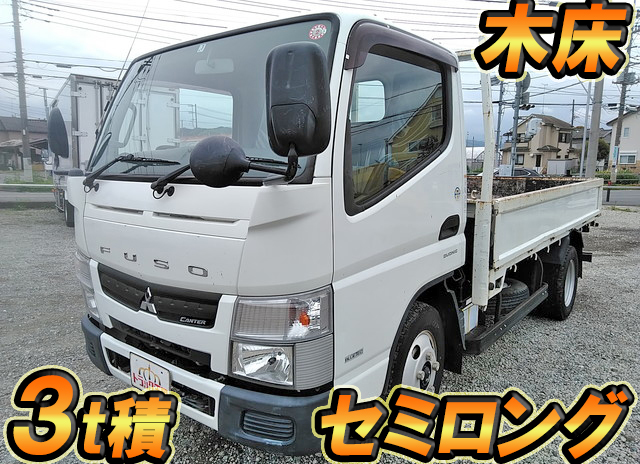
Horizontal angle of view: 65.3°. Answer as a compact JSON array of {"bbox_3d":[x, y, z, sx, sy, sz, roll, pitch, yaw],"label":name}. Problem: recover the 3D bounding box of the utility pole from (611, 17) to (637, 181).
[{"bbox_3d":[20.473,-9.219,33.707,0.400,11.800,0.400,5,9,30],"label":"utility pole"}]

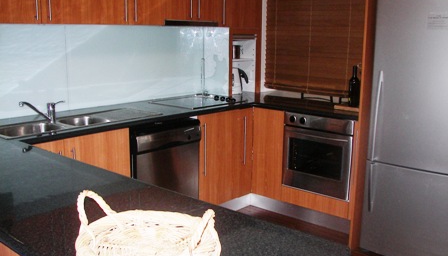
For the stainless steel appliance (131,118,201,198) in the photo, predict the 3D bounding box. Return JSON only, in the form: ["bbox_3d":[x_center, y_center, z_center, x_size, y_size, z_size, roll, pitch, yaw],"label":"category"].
[{"bbox_3d":[-0.604,0.350,3.475,0.620,0.830,0.600,10,15,41],"label":"stainless steel appliance"}]

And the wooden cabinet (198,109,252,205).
[{"bbox_3d":[-0.202,0.199,3.953,0.620,0.765,0.665,10,15,41],"label":"wooden cabinet"}]

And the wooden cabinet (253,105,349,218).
[{"bbox_3d":[0.791,0.214,3.915,0.930,0.765,0.620,10,15,41],"label":"wooden cabinet"}]

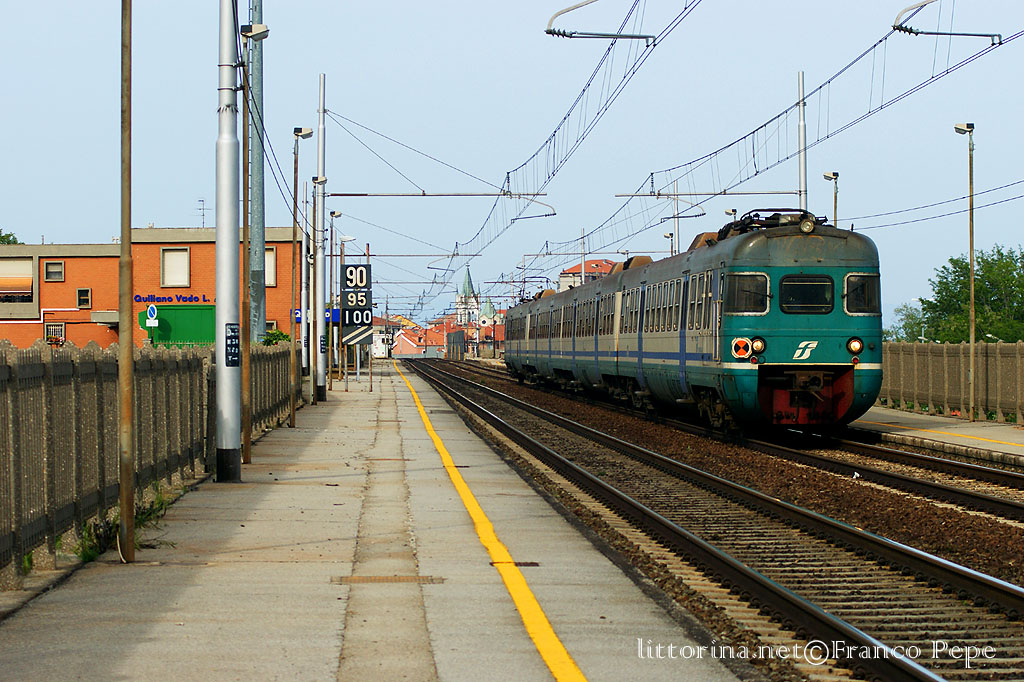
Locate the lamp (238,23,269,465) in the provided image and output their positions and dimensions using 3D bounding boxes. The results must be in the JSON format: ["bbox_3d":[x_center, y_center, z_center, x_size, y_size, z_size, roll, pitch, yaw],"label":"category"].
[{"bbox_3d":[-3.335,-1.257,41.400,0.370,5.714,0.280,0,0,-2],"label":"lamp"}]

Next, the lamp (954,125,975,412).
[{"bbox_3d":[8.583,-1.307,60.300,0.380,5.643,0.280,0,0,-2],"label":"lamp"}]

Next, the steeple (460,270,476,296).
[{"bbox_3d":[-12.294,-16.674,900.000,4.500,8.200,4.500,0,0,-2],"label":"steeple"}]

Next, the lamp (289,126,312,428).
[{"bbox_3d":[-3.981,-1.203,60.800,0.370,5.718,0.280,0,0,-2],"label":"lamp"}]

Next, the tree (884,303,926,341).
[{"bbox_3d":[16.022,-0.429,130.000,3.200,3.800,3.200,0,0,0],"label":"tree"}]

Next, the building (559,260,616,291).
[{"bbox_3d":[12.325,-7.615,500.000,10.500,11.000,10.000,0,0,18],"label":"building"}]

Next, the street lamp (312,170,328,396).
[{"bbox_3d":[-4.805,-1.254,79.900,0.370,5.708,0.280,0,0,-2],"label":"street lamp"}]

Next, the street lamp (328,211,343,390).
[{"bbox_3d":[-5.566,-1.269,101.000,0.380,5.693,0.280,0,0,-2],"label":"street lamp"}]

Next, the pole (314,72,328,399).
[{"bbox_3d":[-5.028,-2.728,84.500,0.270,8.690,0.270,0,0,-2],"label":"pole"}]

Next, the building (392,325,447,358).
[{"bbox_3d":[-15.889,0.950,550.000,8.500,6.500,8.000,0,0,-20],"label":"building"}]

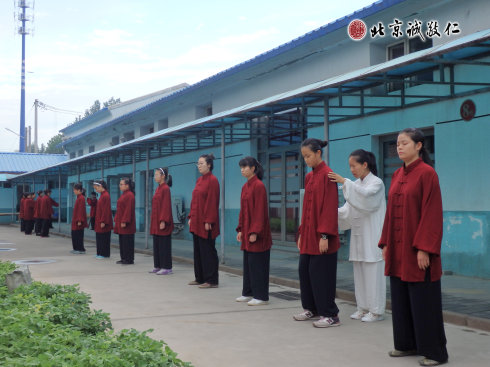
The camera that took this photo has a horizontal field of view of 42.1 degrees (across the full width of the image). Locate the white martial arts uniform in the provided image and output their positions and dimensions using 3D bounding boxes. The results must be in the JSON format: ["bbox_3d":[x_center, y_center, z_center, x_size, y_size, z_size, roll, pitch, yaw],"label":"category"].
[{"bbox_3d":[1.000,0.550,5.830,0.480,1.300,0.500,1,-2,-28],"label":"white martial arts uniform"}]

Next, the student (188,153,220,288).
[{"bbox_3d":[-0.518,0.472,8.350,0.350,1.710,0.500,1,-2,-31],"label":"student"}]

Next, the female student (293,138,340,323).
[{"bbox_3d":[0.649,0.427,5.700,0.350,1.640,0.500,1,-2,-26],"label":"female student"}]

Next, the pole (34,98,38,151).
[{"bbox_3d":[-17.000,-2.050,52.000,0.320,9.700,0.320,0,-2,0],"label":"pole"}]

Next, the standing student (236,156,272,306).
[{"bbox_3d":[0.099,0.515,7.030,0.340,1.600,0.500,1,-2,-24],"label":"standing student"}]

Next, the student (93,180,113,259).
[{"bbox_3d":[-2.900,0.736,13.100,0.340,1.570,0.480,1,-2,-26],"label":"student"}]

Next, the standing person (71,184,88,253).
[{"bbox_3d":[-3.725,0.793,14.329,0.340,1.560,0.480,1,-2,-25],"label":"standing person"}]

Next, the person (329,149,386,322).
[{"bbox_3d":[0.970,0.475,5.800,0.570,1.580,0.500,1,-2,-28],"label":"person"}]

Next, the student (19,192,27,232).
[{"bbox_3d":[-8.890,1.163,25.500,0.320,1.570,0.460,1,-2,-30],"label":"student"}]

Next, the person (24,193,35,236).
[{"bbox_3d":[-8.152,1.138,24.029,0.480,1.570,0.360,-2,-3,41],"label":"person"}]

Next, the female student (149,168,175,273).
[{"bbox_3d":[-1.280,0.578,9.880,0.330,1.630,0.480,1,-2,-26],"label":"female student"}]

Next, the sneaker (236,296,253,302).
[{"bbox_3d":[0.017,1.270,7.122,0.240,0.090,0.092,1,-2,-24],"label":"sneaker"}]

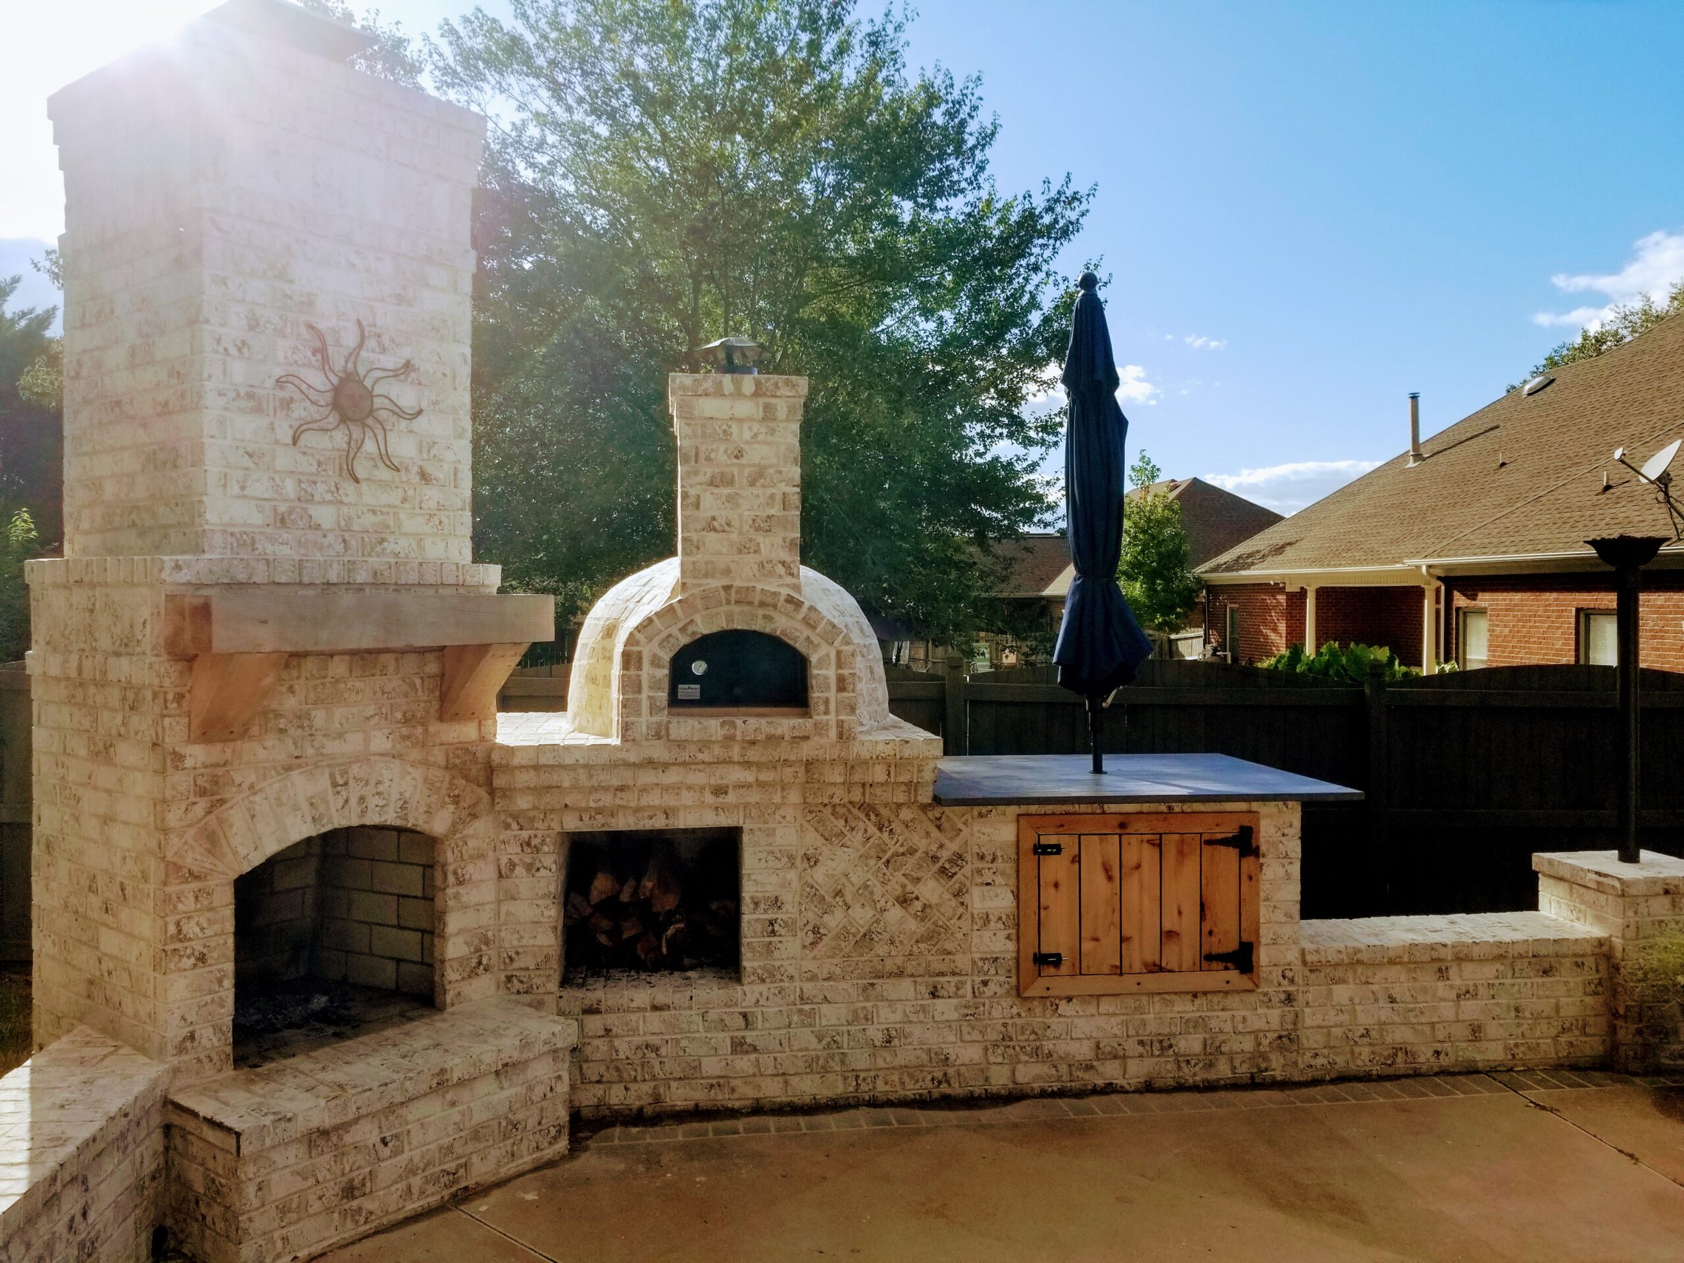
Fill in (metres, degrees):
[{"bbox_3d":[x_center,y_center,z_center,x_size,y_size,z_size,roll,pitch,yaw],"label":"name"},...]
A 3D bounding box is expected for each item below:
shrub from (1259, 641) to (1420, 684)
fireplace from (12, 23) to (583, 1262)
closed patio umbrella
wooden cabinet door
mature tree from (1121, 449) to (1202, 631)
[{"bbox_3d":[8.858,0.976,22.500,2.200,1.550,2.200,0,1,-8],"label":"shrub"},{"bbox_3d":[-1.669,-0.095,3.908,1.320,3.530,1.190,1,1,36],"label":"fireplace"},{"bbox_3d":[1.025,-0.430,5.015,0.390,1.970,0.370,-1,1,-8],"label":"closed patio umbrella"},{"bbox_3d":[1.057,0.977,4.504,0.900,0.645,0.050,0,1,-8],"label":"wooden cabinet door"},{"bbox_3d":[5.994,-0.843,25.000,2.200,5.400,2.200,0,1,-8],"label":"mature tree"}]

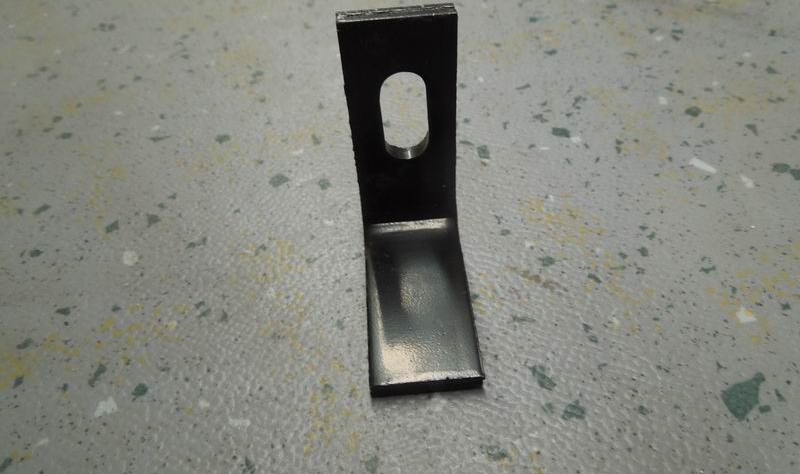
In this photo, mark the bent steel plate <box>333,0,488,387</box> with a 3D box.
[{"bbox_3d":[0.004,-0.007,0.157,0.032,0.077,0.068,-5,47,0],"label":"bent steel plate"}]

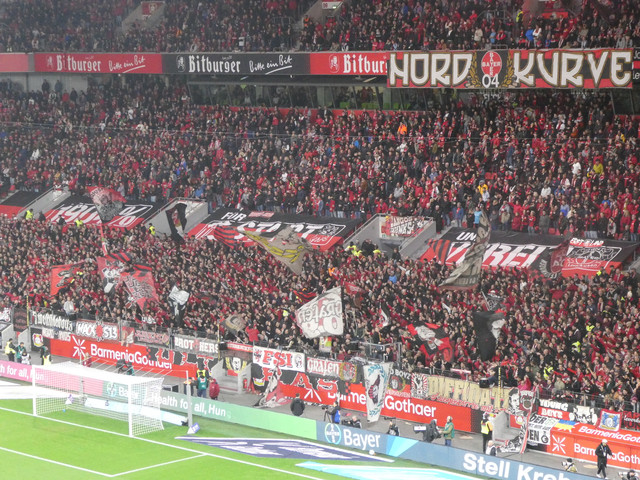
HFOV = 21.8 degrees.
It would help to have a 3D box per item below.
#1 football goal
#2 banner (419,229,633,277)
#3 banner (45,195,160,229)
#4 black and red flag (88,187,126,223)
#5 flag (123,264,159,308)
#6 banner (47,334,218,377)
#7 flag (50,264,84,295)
[{"bbox_3d":[-10.841,7.637,81.038,7.560,2.550,2.150,5,8,44],"label":"football goal"},{"bbox_3d":[11.078,0.724,89.887,13.100,0.300,3.900,5,34,44],"label":"banner"},{"bbox_3d":[-15.568,-1.949,117.002,10.700,0.300,3.700,5,34,44],"label":"banner"},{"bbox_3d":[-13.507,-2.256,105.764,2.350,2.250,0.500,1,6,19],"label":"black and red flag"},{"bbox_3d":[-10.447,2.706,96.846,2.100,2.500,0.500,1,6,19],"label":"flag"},{"bbox_3d":[-11.285,6.624,96.162,14.400,1.500,0.120,5,8,44],"label":"banner"},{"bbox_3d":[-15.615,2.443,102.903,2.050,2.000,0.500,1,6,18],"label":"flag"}]

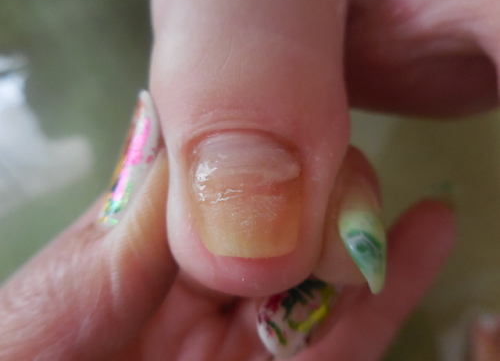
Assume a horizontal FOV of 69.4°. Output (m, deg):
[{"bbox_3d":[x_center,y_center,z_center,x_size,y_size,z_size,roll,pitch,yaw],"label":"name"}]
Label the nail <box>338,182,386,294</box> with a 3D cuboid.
[{"bbox_3d":[0.021,0.011,0.067,0.009,0.004,0.021,-5,73,-15],"label":"nail"}]

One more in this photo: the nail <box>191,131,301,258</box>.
[{"bbox_3d":[-0.001,0.002,0.054,0.016,0.004,0.018,-1,78,6],"label":"nail"}]

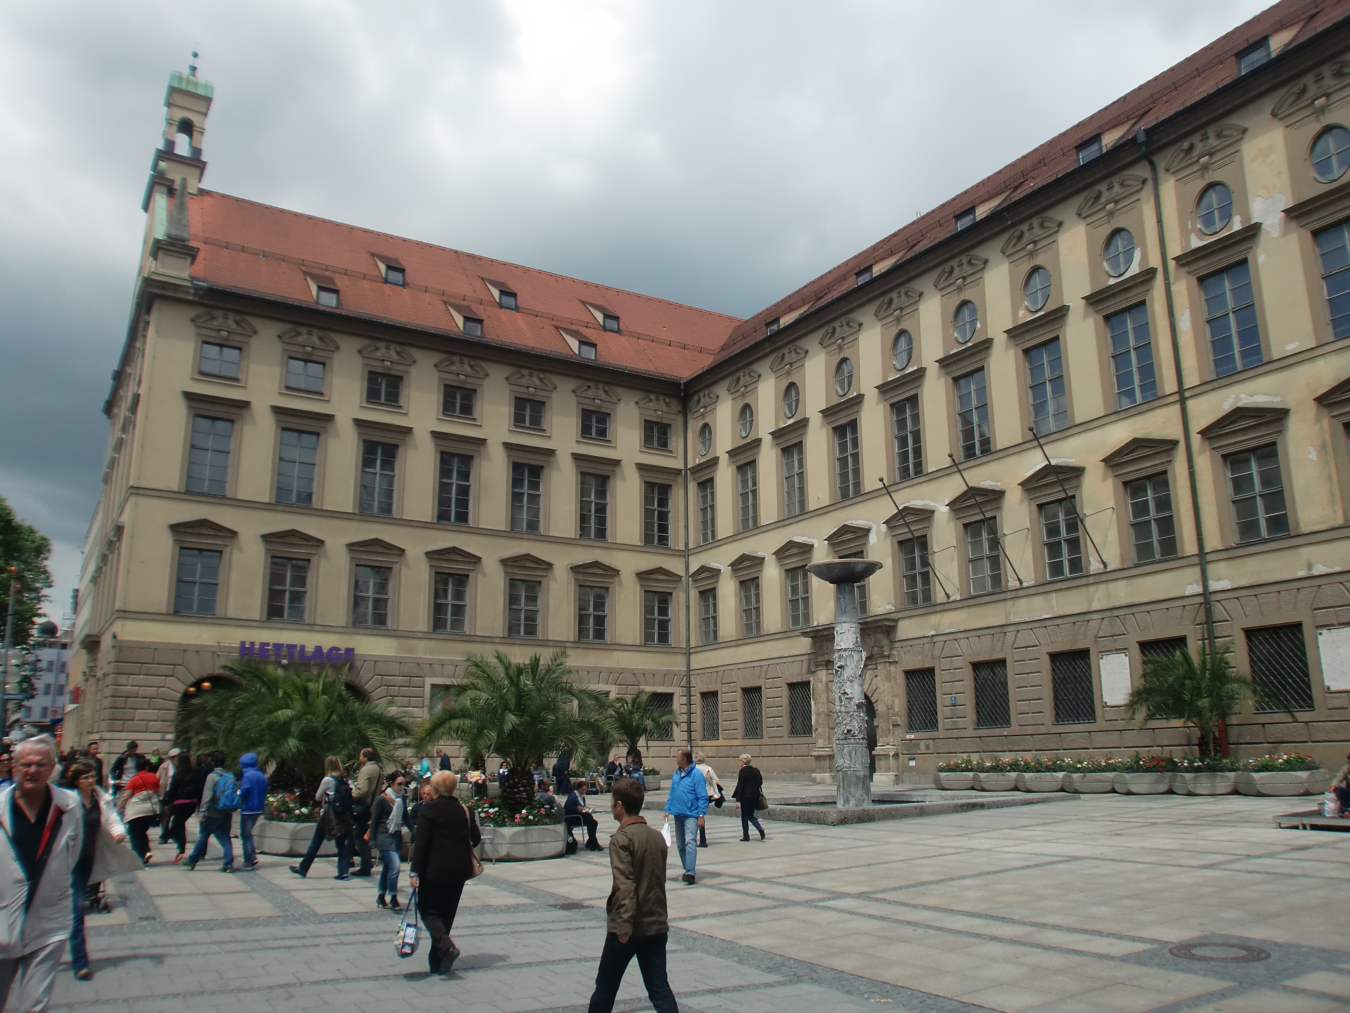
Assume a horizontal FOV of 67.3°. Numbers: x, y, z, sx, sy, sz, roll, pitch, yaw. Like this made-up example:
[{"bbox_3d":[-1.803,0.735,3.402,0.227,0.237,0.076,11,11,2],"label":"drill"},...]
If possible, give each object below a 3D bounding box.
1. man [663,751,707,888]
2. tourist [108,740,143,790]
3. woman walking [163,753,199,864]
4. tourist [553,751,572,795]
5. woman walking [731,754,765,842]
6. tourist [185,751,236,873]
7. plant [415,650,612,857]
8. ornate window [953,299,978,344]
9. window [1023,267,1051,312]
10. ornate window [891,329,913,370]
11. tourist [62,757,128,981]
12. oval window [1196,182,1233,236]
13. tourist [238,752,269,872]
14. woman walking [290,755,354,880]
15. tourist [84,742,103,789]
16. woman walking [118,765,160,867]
[{"bbox_3d":[0.141,4.131,13.533,0.580,1.760,0.450,-9,-16,31],"label":"man"},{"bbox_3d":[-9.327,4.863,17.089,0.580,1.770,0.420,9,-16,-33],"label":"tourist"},{"bbox_3d":[-7.804,4.721,15.980,0.500,1.710,0.600,12,-19,-40],"label":"woman walking"},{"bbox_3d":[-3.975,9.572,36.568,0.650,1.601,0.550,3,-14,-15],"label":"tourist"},{"bbox_3d":[1.416,5.614,19.583,0.580,1.627,0.520,-12,-18,41],"label":"woman walking"},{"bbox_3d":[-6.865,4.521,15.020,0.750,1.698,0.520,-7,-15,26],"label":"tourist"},{"bbox_3d":[-2.781,4.254,17.476,3.250,3.450,3.100,0,-14,0],"label":"plant"},{"bbox_3d":[11.057,-7.028,38.587,0.200,1.726,1.240,8,-16,-32],"label":"ornate window"},{"bbox_3d":[11.855,-7.125,33.237,0.270,1.620,1.100,8,-17,-31],"label":"window"},{"bbox_3d":[9.170,-6.300,40.900,0.250,1.760,1.150,8,-16,-32],"label":"ornate window"},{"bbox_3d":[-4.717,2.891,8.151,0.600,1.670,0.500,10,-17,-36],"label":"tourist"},{"bbox_3d":[15.049,-8.311,28.285,0.270,1.620,1.100,8,-17,-31],"label":"oval window"},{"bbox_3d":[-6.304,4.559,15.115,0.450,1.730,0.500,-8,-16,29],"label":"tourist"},{"bbox_3d":[-4.945,4.346,14.150,0.800,1.680,0.520,-8,-16,29],"label":"woman walking"},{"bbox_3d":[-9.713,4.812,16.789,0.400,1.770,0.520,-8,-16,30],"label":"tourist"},{"bbox_3d":[-8.257,4.694,15.642,0.600,1.640,0.550,10,-18,-37],"label":"woman walking"}]

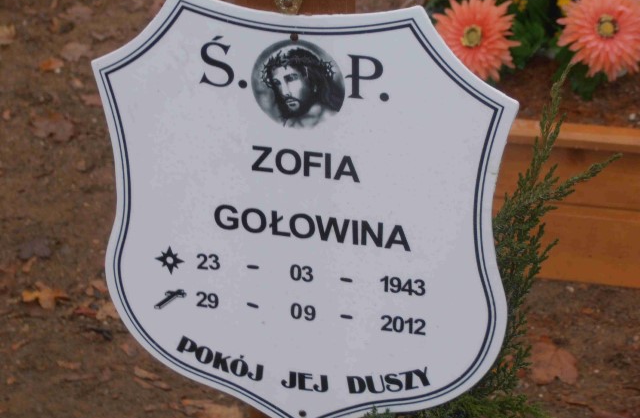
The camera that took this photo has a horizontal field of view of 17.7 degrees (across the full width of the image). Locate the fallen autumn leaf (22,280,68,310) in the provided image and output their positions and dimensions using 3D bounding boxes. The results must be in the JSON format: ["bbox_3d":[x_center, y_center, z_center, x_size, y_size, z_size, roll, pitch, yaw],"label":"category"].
[{"bbox_3d":[-0.370,0.117,2.770,0.063,0.014,0.063,0,25,0],"label":"fallen autumn leaf"}]

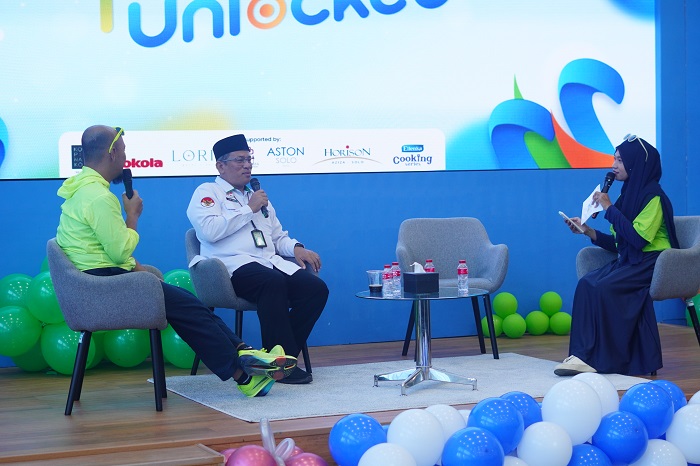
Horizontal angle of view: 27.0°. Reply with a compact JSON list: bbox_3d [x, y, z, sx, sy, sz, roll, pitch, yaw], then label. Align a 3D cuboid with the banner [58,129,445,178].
[{"bbox_3d":[-0.545,-0.497,8.967,2.490,0.265,0.030,-2,3,-22],"label":"banner"}]

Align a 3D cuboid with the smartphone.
[{"bbox_3d":[1.142,-0.056,7.500,0.163,0.009,0.075,40,0,0],"label":"smartphone"}]

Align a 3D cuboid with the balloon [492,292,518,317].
[{"bbox_3d":[0.988,0.460,9.250,0.156,0.168,0.156,-1,2,0],"label":"balloon"}]

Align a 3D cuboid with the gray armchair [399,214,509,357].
[{"bbox_3d":[0.587,0.324,8.470,0.630,0.820,0.590,-1,3,-6],"label":"gray armchair"}]

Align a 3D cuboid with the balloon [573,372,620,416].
[{"bbox_3d":[1.075,0.764,6.550,0.268,0.275,0.268,-1,3,0],"label":"balloon"}]

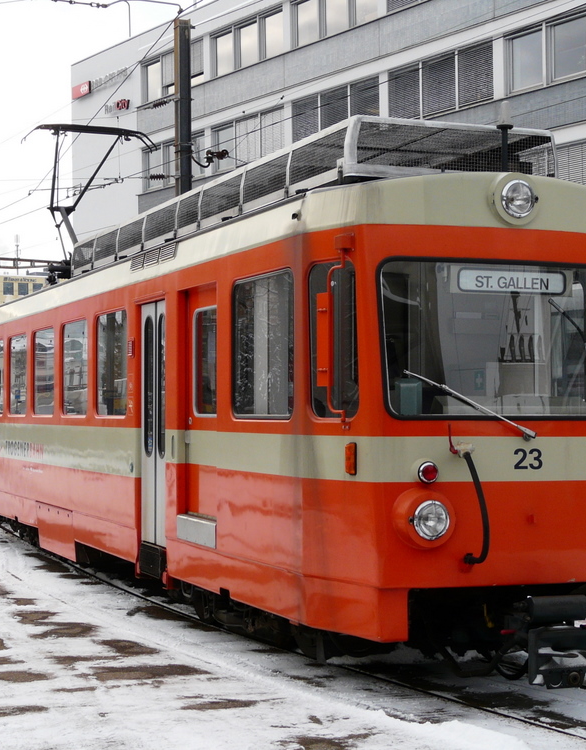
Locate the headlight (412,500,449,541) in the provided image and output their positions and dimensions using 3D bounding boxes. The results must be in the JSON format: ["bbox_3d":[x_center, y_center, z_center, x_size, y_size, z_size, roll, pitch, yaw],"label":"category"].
[{"bbox_3d":[0.835,0.892,8.685,0.245,0.245,0.110,1,-2,-22],"label":"headlight"}]

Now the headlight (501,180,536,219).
[{"bbox_3d":[1.444,-1.137,9.172,0.245,0.245,0.110,1,-2,-22],"label":"headlight"}]

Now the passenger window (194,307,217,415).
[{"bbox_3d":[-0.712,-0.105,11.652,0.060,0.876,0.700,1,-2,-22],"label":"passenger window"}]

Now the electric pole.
[{"bbox_3d":[-1.713,-1.573,22.193,0.220,8.090,0.220,1,-2,-28],"label":"electric pole"}]

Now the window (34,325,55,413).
[{"bbox_3d":[-2.994,-0.026,17.027,0.060,0.993,1.180,1,-2,-22],"label":"window"}]

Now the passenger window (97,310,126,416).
[{"bbox_3d":[-1.816,-0.099,14.144,0.060,1.015,1.110,1,-2,-22],"label":"passenger window"}]

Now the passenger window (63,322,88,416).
[{"bbox_3d":[-2.399,-0.067,15.571,0.060,0.992,1.130,1,-2,-22],"label":"passenger window"}]

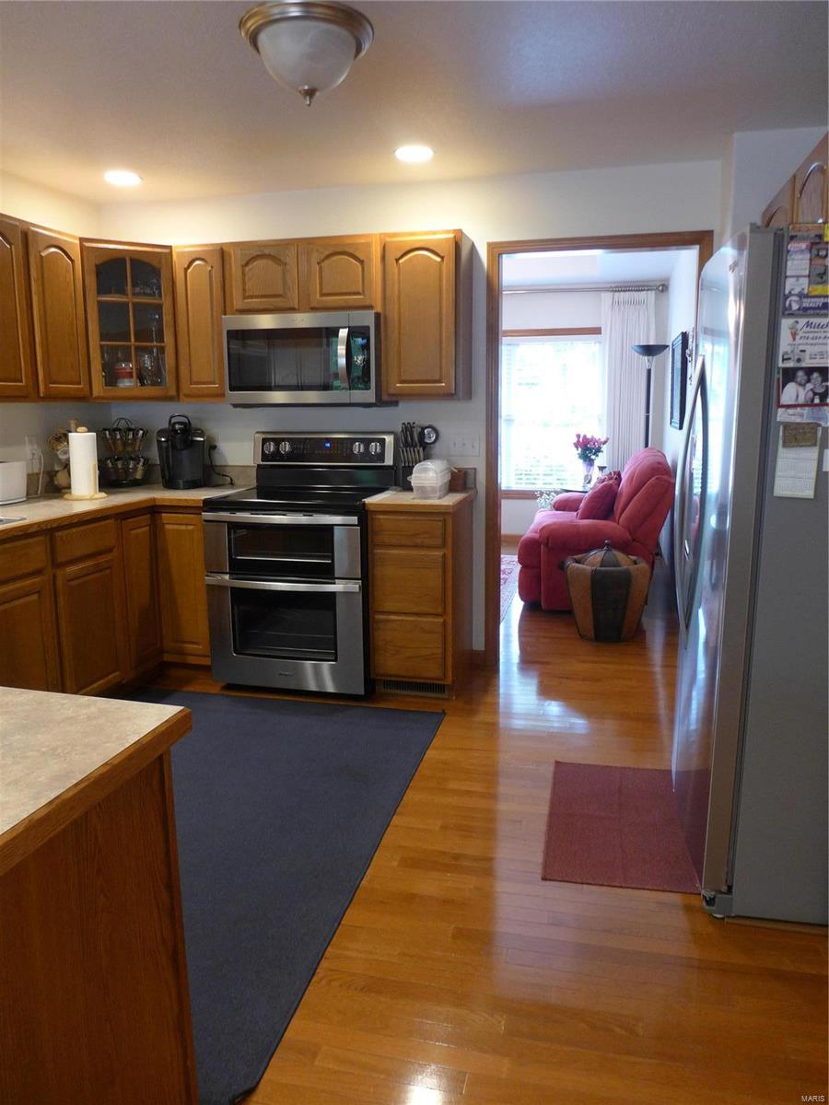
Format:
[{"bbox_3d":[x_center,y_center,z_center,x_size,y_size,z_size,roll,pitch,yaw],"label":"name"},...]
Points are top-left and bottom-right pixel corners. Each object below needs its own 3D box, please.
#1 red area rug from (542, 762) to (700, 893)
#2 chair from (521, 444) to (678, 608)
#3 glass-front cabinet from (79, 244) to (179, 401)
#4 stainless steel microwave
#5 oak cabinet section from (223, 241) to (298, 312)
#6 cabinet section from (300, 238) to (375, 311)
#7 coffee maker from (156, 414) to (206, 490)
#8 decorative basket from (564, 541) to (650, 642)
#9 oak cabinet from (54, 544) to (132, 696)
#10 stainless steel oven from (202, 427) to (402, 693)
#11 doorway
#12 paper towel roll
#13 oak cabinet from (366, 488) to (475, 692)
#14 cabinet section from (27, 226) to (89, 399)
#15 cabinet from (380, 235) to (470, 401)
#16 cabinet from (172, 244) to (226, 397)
[{"bbox_3d":[0.690,0.887,2.561,0.465,0.010,0.770,2,11,12],"label":"red area rug"},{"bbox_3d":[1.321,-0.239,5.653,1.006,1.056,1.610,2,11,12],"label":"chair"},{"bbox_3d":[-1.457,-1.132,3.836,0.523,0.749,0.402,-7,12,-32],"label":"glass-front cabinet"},{"bbox_3d":[-0.507,-0.934,3.768,0.762,0.423,0.407,2,11,12],"label":"stainless steel microwave"},{"bbox_3d":[-0.687,-1.336,3.794,0.384,0.328,0.335,2,11,13],"label":"oak cabinet section"},{"bbox_3d":[-0.310,-1.319,3.705,0.386,0.331,0.335,2,11,13],"label":"cabinet section"},{"bbox_3d":[-1.239,-0.528,4.083,0.245,0.365,0.285,-3,11,-12],"label":"coffee maker"},{"bbox_3d":[1.162,0.220,4.593,0.490,0.570,0.490,2,11,13],"label":"decorative basket"},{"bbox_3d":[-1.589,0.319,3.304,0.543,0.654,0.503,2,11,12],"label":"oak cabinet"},{"bbox_3d":[-0.536,0.029,3.796,0.765,1.207,0.694,2,11,12],"label":"stainless steel oven"},{"bbox_3d":[0.887,-0.443,3.875,1.025,2.140,0.150,2,11,13],"label":"doorway"},{"bbox_3d":[-1.583,-0.423,3.671,0.126,0.280,0.126,0,11,0],"label":"paper towel roll"},{"bbox_3d":[0.043,0.184,3.738,0.402,0.919,0.639,2,11,12],"label":"oak cabinet"},{"bbox_3d":[-1.726,-1.057,3.446,0.328,0.737,0.377,2,11,13],"label":"cabinet section"},{"bbox_3d":[0.061,-1.105,3.657,0.378,0.749,0.327,2,11,12],"label":"cabinet"},{"bbox_3d":[-1.032,-1.161,3.962,0.240,0.750,0.310,2,11,13],"label":"cabinet"}]

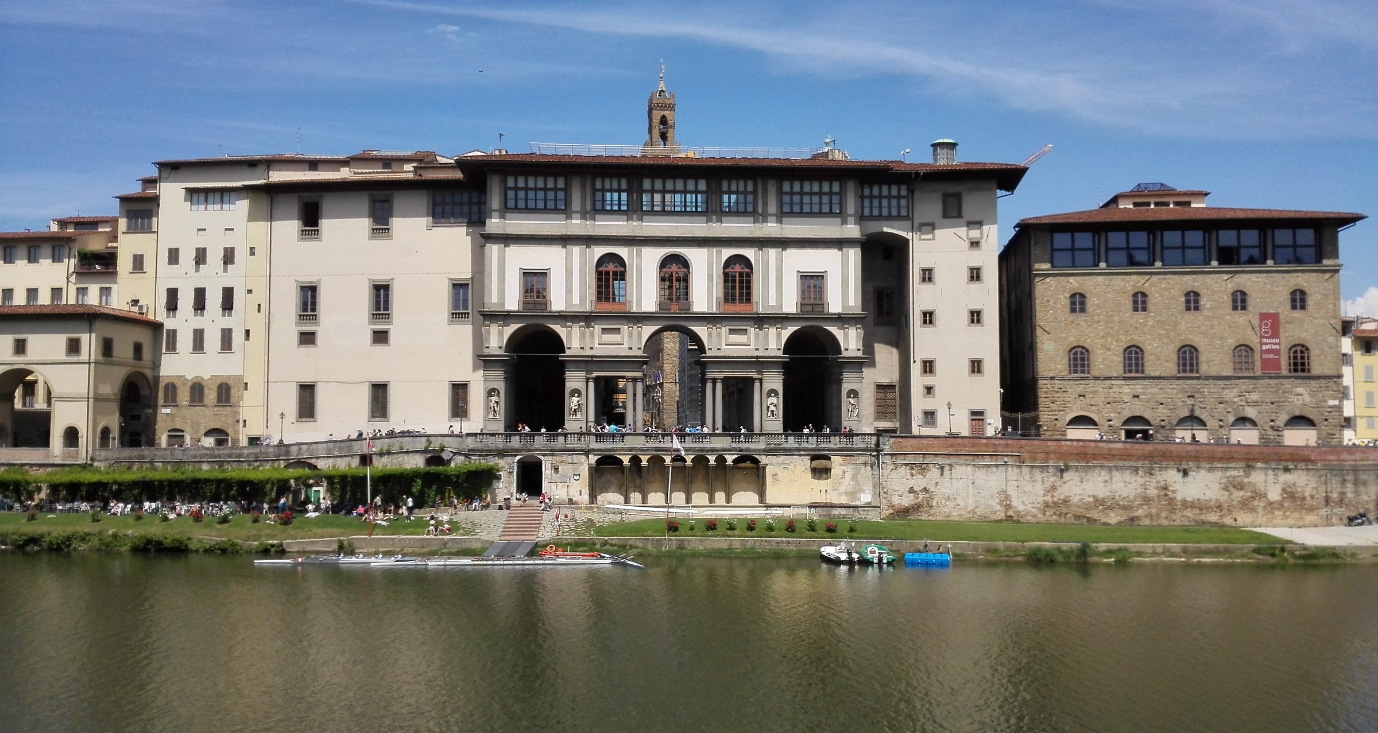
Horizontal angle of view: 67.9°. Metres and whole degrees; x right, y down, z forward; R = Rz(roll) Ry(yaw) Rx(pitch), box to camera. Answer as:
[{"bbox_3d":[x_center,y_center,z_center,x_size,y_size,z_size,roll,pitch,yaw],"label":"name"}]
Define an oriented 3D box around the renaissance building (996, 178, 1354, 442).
[{"bbox_3d":[48.528,-4.302,109.167,30.500,25.500,28.000,0,-3,6],"label":"renaissance building"}]

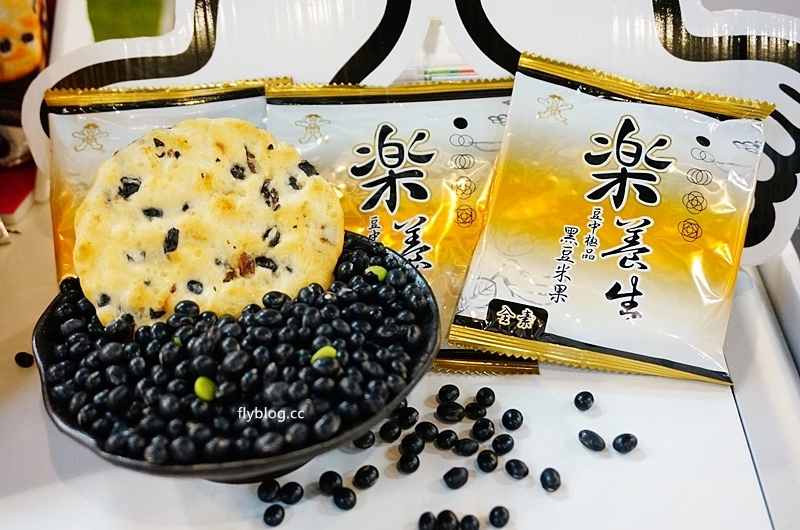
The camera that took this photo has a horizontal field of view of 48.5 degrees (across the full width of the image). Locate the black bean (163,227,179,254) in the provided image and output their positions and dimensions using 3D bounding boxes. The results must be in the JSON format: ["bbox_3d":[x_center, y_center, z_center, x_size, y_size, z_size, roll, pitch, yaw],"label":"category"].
[{"bbox_3d":[-0.084,-0.009,0.327,0.005,0.010,0.005,0,24,0],"label":"black bean"}]

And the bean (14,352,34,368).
[{"bbox_3d":[-0.156,0.039,0.368,0.008,0.006,0.006,15,36,21],"label":"bean"}]

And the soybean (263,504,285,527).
[{"bbox_3d":[-0.044,0.089,0.314,0.007,0.006,0.009,4,28,7],"label":"soybean"}]

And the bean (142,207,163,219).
[{"bbox_3d":[-0.083,-0.018,0.301,0.007,0.005,0.004,0,33,0],"label":"bean"}]

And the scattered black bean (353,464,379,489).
[{"bbox_3d":[-0.012,0.075,0.314,0.010,0.008,0.008,-28,43,-36],"label":"scattered black bean"}]

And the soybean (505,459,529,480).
[{"bbox_3d":[0.042,0.074,0.319,0.009,0.007,0.007,21,39,28],"label":"soybean"}]

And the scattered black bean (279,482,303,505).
[{"bbox_3d":[-0.038,0.081,0.313,0.008,0.008,0.008,-5,32,-8],"label":"scattered black bean"}]

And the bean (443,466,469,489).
[{"bbox_3d":[0.020,0.076,0.315,0.009,0.007,0.007,-12,35,-18],"label":"bean"}]

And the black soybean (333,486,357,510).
[{"bbox_3d":[-0.020,0.085,0.320,0.008,0.007,0.009,-2,28,-4],"label":"black soybean"}]

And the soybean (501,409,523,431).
[{"bbox_3d":[0.043,0.059,0.340,0.008,0.008,0.008,0,33,0],"label":"soybean"}]

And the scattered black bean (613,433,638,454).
[{"bbox_3d":[0.088,0.070,0.348,0.010,0.007,0.008,-7,29,-12],"label":"scattered black bean"}]

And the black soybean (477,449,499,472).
[{"bbox_3d":[0.033,0.075,0.338,0.008,0.007,0.010,3,28,6],"label":"black soybean"}]

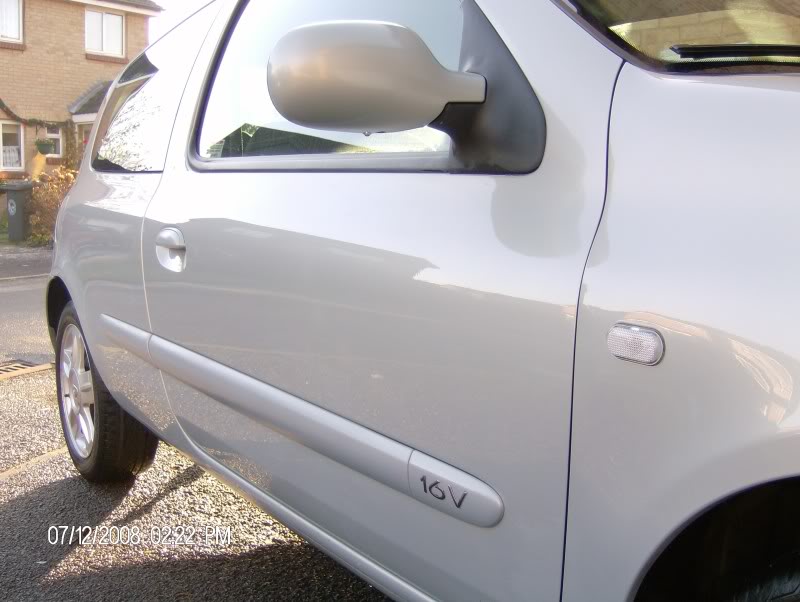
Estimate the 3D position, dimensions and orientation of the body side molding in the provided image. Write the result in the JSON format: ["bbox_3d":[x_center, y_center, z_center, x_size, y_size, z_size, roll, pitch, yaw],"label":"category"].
[{"bbox_3d":[-0.353,0.159,1.663,0.036,0.077,1.640,-5,9,-36],"label":"body side molding"}]

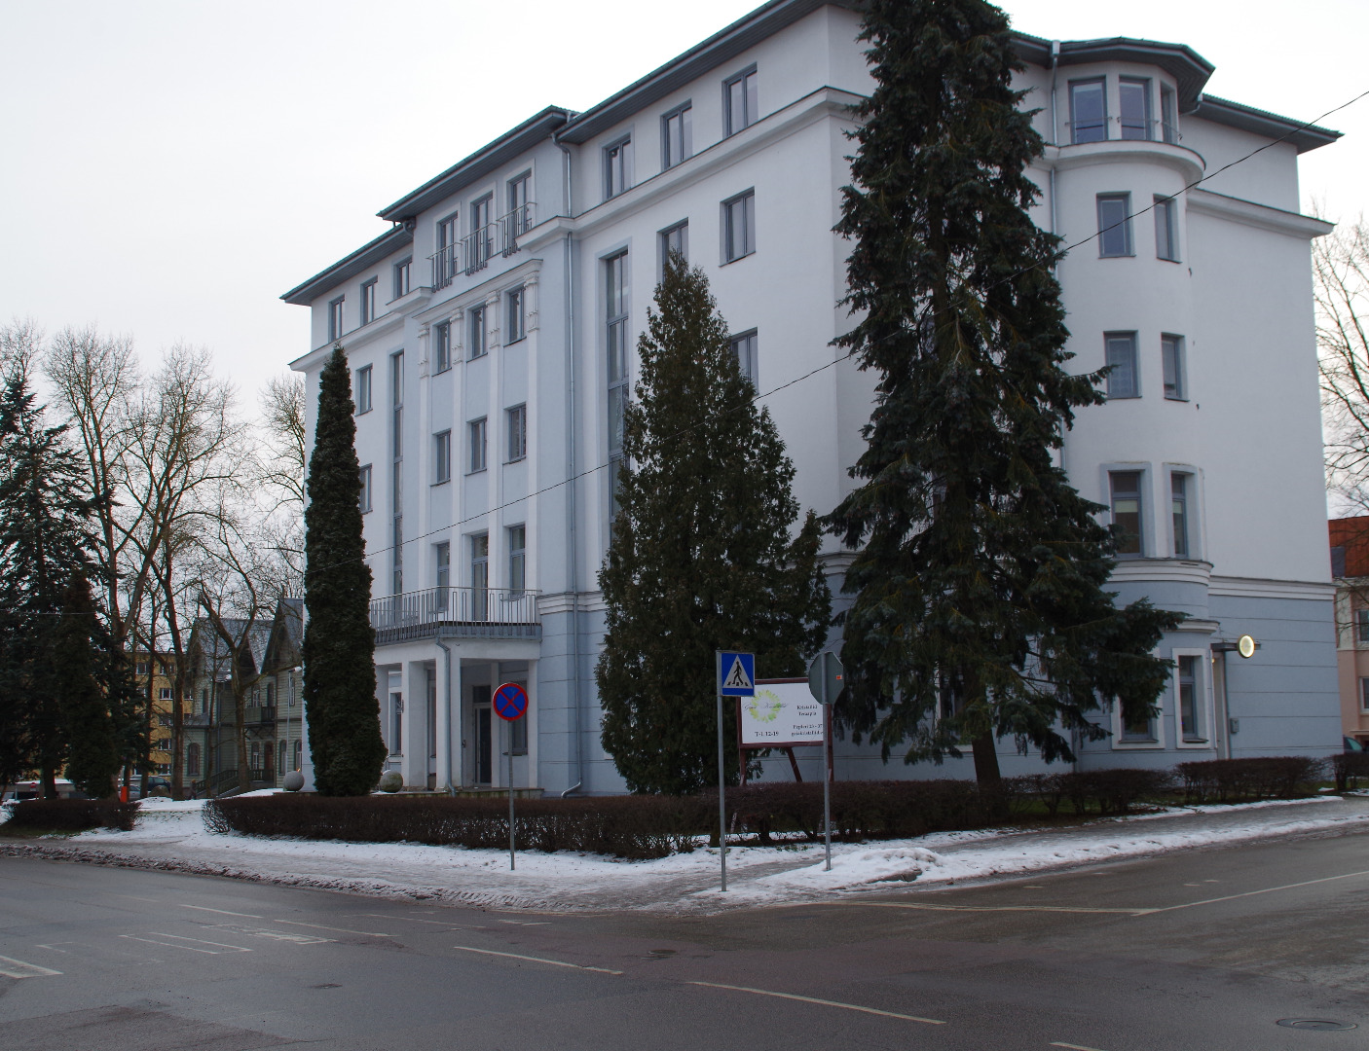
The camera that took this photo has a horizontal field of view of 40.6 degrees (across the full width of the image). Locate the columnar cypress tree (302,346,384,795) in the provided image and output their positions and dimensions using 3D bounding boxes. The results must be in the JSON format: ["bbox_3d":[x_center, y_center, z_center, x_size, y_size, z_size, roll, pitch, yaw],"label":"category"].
[{"bbox_3d":[-8.505,1.304,46.018,2.000,11.424,2.000,4,-9,-33],"label":"columnar cypress tree"}]

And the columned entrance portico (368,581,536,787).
[{"bbox_3d":[-7.008,4.687,50.594,3.011,5.246,7.504,4,-9,-33],"label":"columned entrance portico"}]

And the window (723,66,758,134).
[{"bbox_3d":[1.351,-9.788,42.902,0.200,1.514,1.428,4,-9,-33],"label":"window"}]

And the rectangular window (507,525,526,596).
[{"bbox_3d":[-4.461,0.977,49.962,0.200,1.999,1.178,4,-9,-33],"label":"rectangular window"}]

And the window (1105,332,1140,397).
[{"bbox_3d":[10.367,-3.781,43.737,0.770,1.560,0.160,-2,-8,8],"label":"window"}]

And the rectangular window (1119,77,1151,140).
[{"bbox_3d":[10.605,-9.807,43.485,0.849,1.535,0.200,1,-8,-16],"label":"rectangular window"}]

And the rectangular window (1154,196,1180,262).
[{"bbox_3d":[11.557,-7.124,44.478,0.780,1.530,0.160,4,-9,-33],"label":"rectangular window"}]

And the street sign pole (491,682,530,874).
[{"bbox_3d":[-2.761,4.029,29.500,0.610,3.060,0.100,3,-9,-29],"label":"street sign pole"}]

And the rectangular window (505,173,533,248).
[{"bbox_3d":[-4.479,-8.769,51.136,0.200,1.765,1.493,4,-9,-33],"label":"rectangular window"}]

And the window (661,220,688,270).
[{"bbox_3d":[-0.116,-6.577,45.332,0.200,1.599,1.329,4,-9,-33],"label":"window"}]

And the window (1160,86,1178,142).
[{"bbox_3d":[11.502,-9.792,43.875,0.200,1.410,0.840,-9,-11,44],"label":"window"}]

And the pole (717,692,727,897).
[{"bbox_3d":[0.524,3.728,25.987,0.070,2.793,0.070,4,-9,-33],"label":"pole"}]

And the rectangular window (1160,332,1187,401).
[{"bbox_3d":[11.437,-3.698,43.212,0.840,1.555,0.200,4,-9,-34],"label":"rectangular window"}]

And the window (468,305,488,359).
[{"bbox_3d":[-5.864,-5.485,52.788,0.200,1.499,1.297,4,-9,-33],"label":"window"}]

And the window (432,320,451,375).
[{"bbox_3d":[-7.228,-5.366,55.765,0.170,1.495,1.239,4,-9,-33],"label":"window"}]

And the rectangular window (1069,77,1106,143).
[{"bbox_3d":[9.496,-9.748,43.485,0.857,1.580,0.200,-3,-8,15],"label":"rectangular window"}]

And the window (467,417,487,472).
[{"bbox_3d":[-5.807,-2.250,52.370,0.200,1.528,1.297,4,-9,-33],"label":"window"}]

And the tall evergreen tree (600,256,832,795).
[{"bbox_3d":[0.605,0.245,38.081,4.608,11.952,4.608,-1,-7,0],"label":"tall evergreen tree"}]

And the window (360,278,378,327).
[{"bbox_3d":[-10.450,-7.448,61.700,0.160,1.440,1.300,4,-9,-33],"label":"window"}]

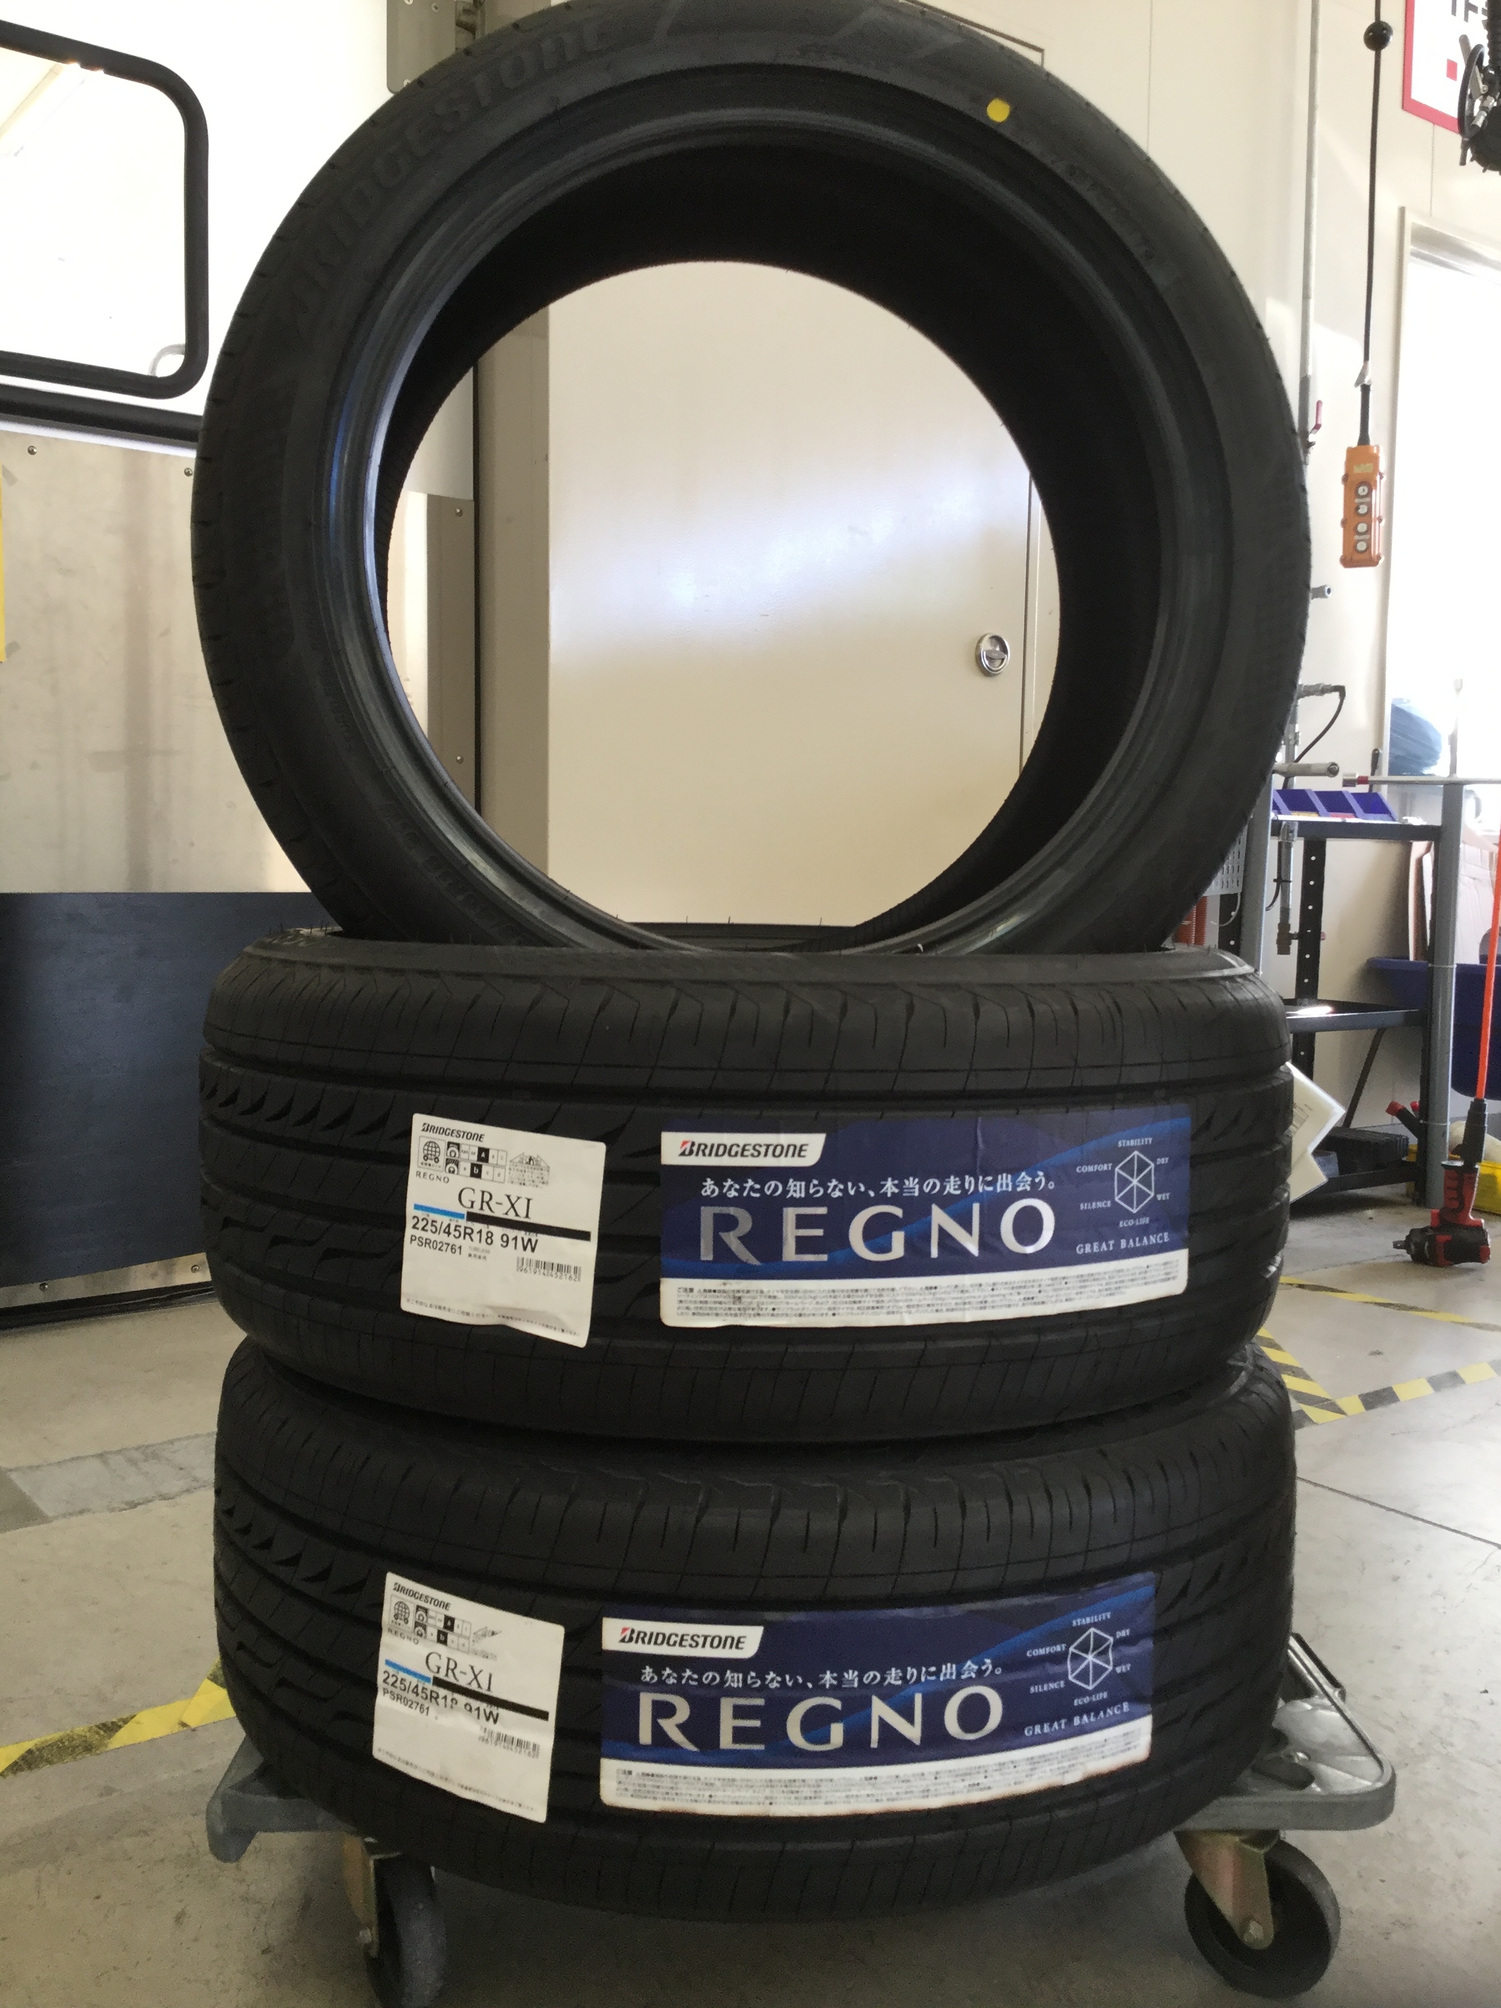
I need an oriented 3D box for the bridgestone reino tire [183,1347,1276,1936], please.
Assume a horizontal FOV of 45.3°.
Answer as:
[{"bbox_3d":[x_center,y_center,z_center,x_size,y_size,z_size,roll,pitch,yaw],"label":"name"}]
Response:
[{"bbox_3d":[0.003,0.307,1.143,0.660,0.228,0.660,1,4,0],"label":"bridgestone reino tire"}]

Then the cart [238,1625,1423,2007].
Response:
[{"bbox_3d":[0.039,0.490,1.214,0.670,0.155,0.460,1,4,-1],"label":"cart"}]

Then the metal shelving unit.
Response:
[{"bbox_3d":[1.010,-0.005,3.438,0.650,0.820,0.300,-2,5,-34],"label":"metal shelving unit"}]

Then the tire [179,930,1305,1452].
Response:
[{"bbox_3d":[-0.003,0.075,1.133,0.660,0.228,0.660,1,4,0],"label":"tire"}]

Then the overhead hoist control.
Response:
[{"bbox_3d":[1.028,-0.835,3.020,0.066,0.198,0.052,3,5,27],"label":"overhead hoist control"}]

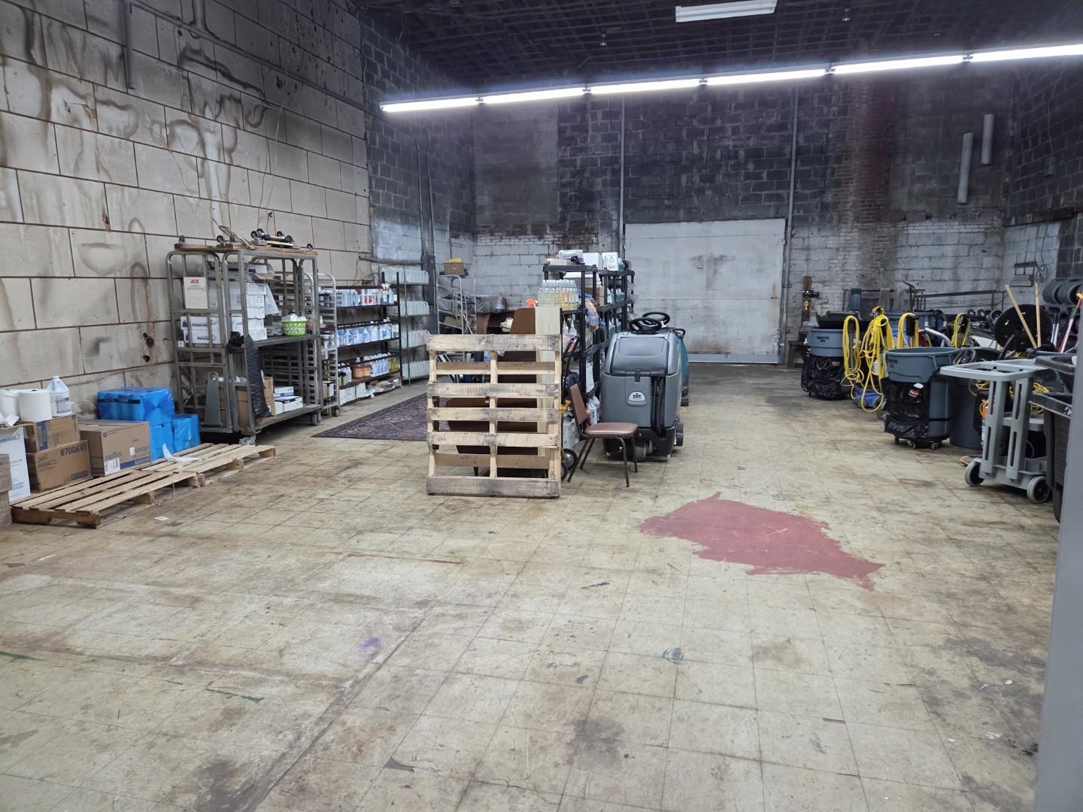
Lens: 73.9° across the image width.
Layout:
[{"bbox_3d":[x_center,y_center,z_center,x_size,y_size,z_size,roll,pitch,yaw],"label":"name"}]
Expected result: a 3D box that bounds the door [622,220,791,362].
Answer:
[{"bbox_3d":[3.208,-2.254,14.393,3.060,2.780,0.120,3,10,17],"label":"door"}]

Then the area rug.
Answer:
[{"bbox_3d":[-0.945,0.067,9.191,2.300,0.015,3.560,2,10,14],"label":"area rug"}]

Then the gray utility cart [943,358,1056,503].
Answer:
[{"bbox_3d":[3.462,0.175,5.245,1.140,0.955,0.540,-6,11,-26],"label":"gray utility cart"}]

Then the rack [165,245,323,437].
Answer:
[{"bbox_3d":[-3.152,-0.662,7.872,0.840,1.950,1.340,2,10,14],"label":"rack"}]

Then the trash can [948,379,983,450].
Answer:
[{"bbox_3d":[4.187,-0.016,6.817,0.610,0.800,0.610,4,11,25],"label":"trash can"}]

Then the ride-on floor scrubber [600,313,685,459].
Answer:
[{"bbox_3d":[1.008,-0.231,6.956,0.700,1.250,1.250,2,10,14],"label":"ride-on floor scrubber"}]

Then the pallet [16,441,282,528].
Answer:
[{"bbox_3d":[-3.346,0.576,5.958,1.200,0.125,2.040,2,10,14],"label":"pallet"}]

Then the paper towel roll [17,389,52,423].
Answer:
[{"bbox_3d":[-3.757,-0.003,5.334,0.190,0.208,0.190,2,10,14],"label":"paper towel roll"}]

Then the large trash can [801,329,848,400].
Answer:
[{"bbox_3d":[3.995,-0.592,9.916,0.640,0.930,0.640,4,11,25],"label":"large trash can"}]

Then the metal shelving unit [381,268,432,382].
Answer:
[{"bbox_3d":[-2.229,-1.350,12.163,0.460,1.880,1.220,2,10,15],"label":"metal shelving unit"}]

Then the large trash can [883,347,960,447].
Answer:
[{"bbox_3d":[3.588,-0.074,6.819,0.660,0.910,0.640,-1,10,0],"label":"large trash can"}]

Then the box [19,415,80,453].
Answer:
[{"bbox_3d":[-3.872,0.196,5.521,0.420,0.220,0.360,2,10,13],"label":"box"}]

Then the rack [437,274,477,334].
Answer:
[{"bbox_3d":[-1.415,-1.367,12.361,0.460,1.740,0.550,3,10,22],"label":"rack"}]

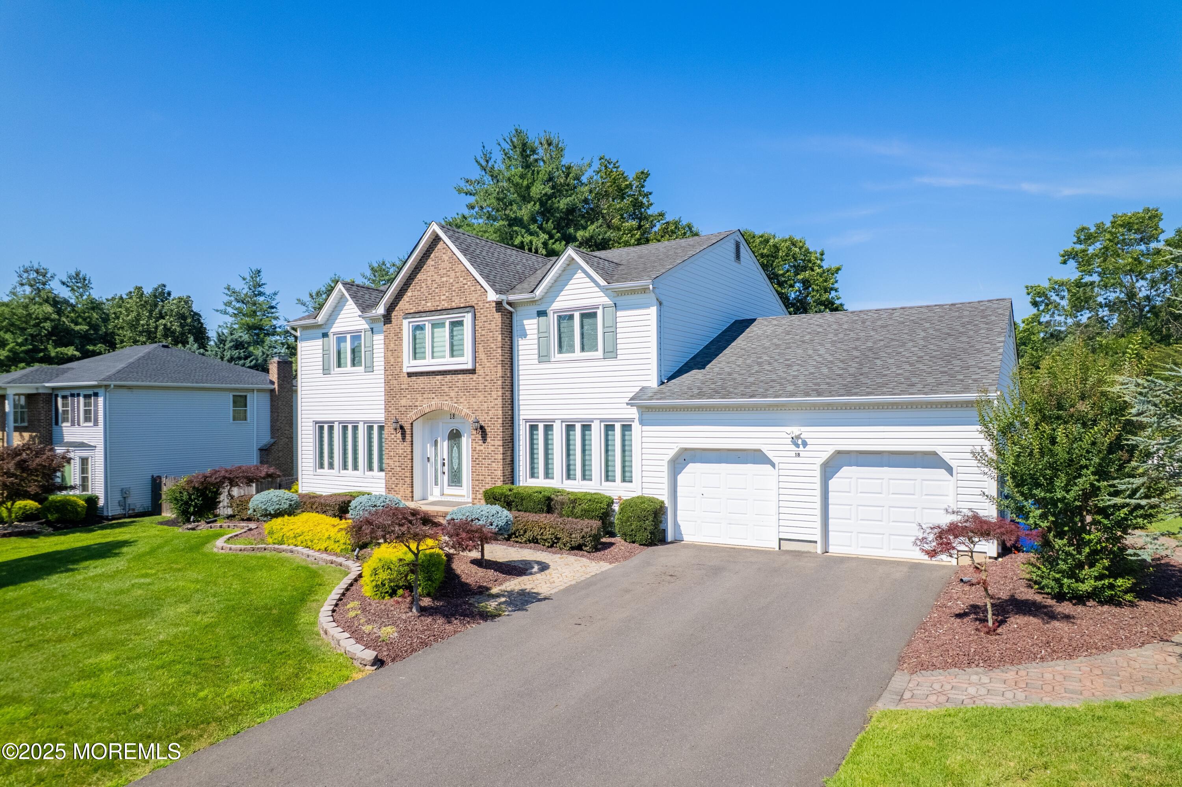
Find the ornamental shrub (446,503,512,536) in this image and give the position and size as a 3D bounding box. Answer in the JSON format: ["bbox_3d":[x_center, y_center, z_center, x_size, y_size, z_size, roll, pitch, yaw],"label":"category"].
[{"bbox_3d":[-2.673,2.980,17.200,1.550,0.760,1.500,-1,-1,-9],"label":"ornamental shrub"}]

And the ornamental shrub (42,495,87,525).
[{"bbox_3d":[-20.175,4.413,27.700,1.500,1.030,1.400,0,-2,-36],"label":"ornamental shrub"}]

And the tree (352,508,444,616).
[{"bbox_3d":[-2.854,2.435,10.600,1.400,1.570,1.350,0,-1,-15],"label":"tree"}]

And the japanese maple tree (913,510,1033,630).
[{"bbox_3d":[5.019,2.303,9.400,1.600,1.600,1.500,-2,-1,31],"label":"japanese maple tree"}]

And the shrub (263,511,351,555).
[{"bbox_3d":[-6.546,3.210,16.700,2.350,0.750,1.550,-2,-1,30],"label":"shrub"}]

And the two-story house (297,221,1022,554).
[{"bbox_3d":[1.670,-0.715,23.101,20.200,8.360,12.200,-2,-1,31],"label":"two-story house"}]

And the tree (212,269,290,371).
[{"bbox_3d":[-24.374,-1.580,52.000,6.400,14.700,6.200,0,-1,-25],"label":"tree"}]

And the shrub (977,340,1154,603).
[{"bbox_3d":[6.855,1.088,10.500,2.250,3.600,2.250,-2,-1,33],"label":"shrub"}]

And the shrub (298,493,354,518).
[{"bbox_3d":[-7.675,3.200,20.800,1.600,0.680,1.100,-2,-1,30],"label":"shrub"}]

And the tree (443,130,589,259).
[{"bbox_3d":[-4.163,-5.724,42.000,8.600,19.500,8.600,-2,-1,31],"label":"tree"}]

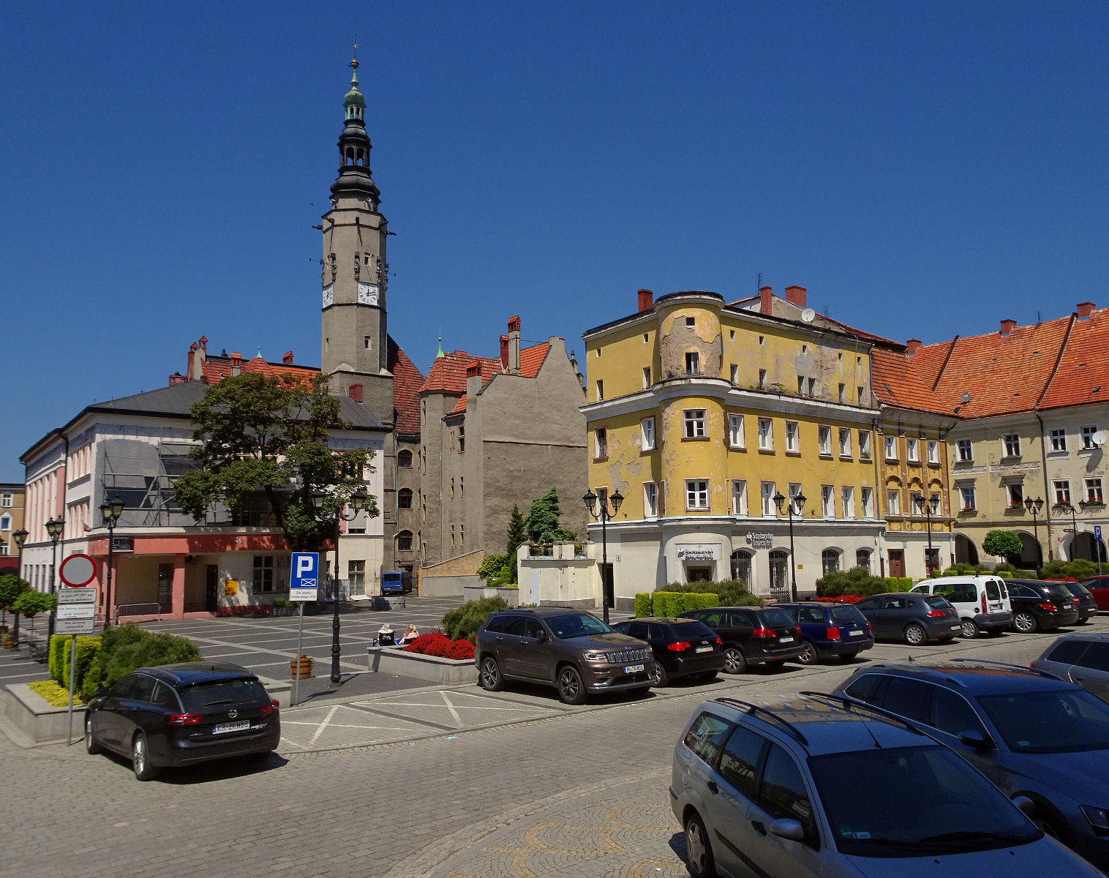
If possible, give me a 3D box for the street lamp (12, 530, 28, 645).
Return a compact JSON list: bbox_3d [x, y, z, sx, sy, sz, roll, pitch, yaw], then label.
[{"bbox_3d":[-22.340,6.279,36.688,0.460,5.000,1.500,6,-10,-42],"label":"street lamp"}]

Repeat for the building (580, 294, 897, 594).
[{"bbox_3d":[10.609,0.989,50.714,17.600,16.700,9.500,4,-9,-36],"label":"building"}]

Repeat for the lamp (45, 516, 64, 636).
[{"bbox_3d":[-17.365,5.248,30.358,0.460,5.000,1.500,6,-10,-42],"label":"lamp"}]

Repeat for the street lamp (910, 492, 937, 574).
[{"bbox_3d":[15.573,4.751,36.463,1.500,5.000,0.460,4,-9,-35],"label":"street lamp"}]

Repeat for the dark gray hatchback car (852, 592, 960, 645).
[{"bbox_3d":[10.921,5.693,28.149,1.768,1.458,4.315,3,-8,-30],"label":"dark gray hatchback car"}]

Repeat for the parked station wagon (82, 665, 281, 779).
[{"bbox_3d":[-6.282,4.491,14.562,1.860,1.500,4.950,4,-10,-41],"label":"parked station wagon"}]

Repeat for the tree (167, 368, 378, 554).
[{"bbox_3d":[-17.385,3.294,54.552,12.000,15.090,10.800,4,-9,-35],"label":"tree"}]

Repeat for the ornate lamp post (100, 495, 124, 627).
[{"bbox_3d":[-12.490,4.162,24.599,0.480,5.150,1.580,4,-9,-36],"label":"ornate lamp post"}]

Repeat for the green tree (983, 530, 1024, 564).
[{"bbox_3d":[21.277,6.003,41.535,1.900,3.420,1.900,5,-9,-37],"label":"green tree"}]

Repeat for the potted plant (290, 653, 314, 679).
[{"bbox_3d":[-6.951,6.221,24.238,0.620,0.740,0.620,-1,-7,0],"label":"potted plant"}]

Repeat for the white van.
[{"bbox_3d":[13.074,5.571,29.416,1.672,1.830,4.035,3,-8,-29],"label":"white van"}]

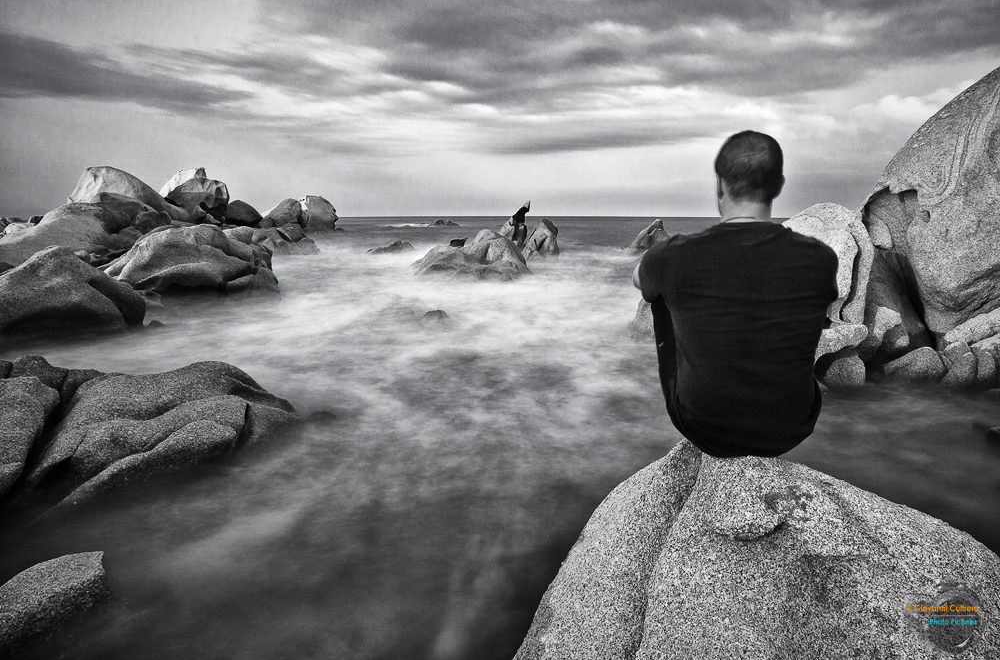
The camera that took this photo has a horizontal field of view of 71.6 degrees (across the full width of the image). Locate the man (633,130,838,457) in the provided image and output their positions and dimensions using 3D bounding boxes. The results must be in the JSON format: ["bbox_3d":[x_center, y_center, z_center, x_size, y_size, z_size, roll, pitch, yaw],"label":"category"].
[{"bbox_3d":[0.645,-0.116,1.987,0.510,0.840,0.660,1,9,7],"label":"man"}]

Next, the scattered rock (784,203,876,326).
[{"bbox_3d":[3.850,-0.823,8.478,1.300,1.500,1.300,4,10,24],"label":"scattered rock"}]

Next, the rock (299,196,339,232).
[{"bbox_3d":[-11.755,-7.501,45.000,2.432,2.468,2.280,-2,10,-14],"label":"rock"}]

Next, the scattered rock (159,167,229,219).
[{"bbox_3d":[-15.872,-7.040,36.000,3.491,2.806,3.091,-4,10,-23],"label":"scattered rock"}]

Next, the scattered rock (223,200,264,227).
[{"bbox_3d":[-12.956,-5.885,35.000,1.843,1.414,1.632,-3,10,-20],"label":"scattered rock"}]

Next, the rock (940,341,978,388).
[{"bbox_3d":[5.060,0.337,7.704,0.380,0.480,0.450,6,11,33],"label":"rock"}]

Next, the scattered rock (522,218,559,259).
[{"bbox_3d":[1.750,-3.932,29.755,1.650,1.750,1.600,0,9,3],"label":"scattered rock"}]

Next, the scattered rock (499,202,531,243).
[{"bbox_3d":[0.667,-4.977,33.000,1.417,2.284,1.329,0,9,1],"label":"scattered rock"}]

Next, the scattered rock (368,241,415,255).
[{"bbox_3d":[-5.400,-4.012,33.794,2.200,0.680,1.500,-1,9,-9],"label":"scattered rock"}]

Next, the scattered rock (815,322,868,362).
[{"bbox_3d":[4.250,0.163,8.700,0.723,0.504,0.603,5,10,26],"label":"scattered rock"}]

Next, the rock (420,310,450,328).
[{"bbox_3d":[-1.192,-0.212,12.800,0.532,0.326,0.443,-1,9,-5],"label":"rock"}]

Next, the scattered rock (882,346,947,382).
[{"bbox_3d":[5.085,0.417,8.500,0.754,0.442,0.589,6,11,31],"label":"scattered rock"}]

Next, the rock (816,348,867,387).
[{"bbox_3d":[3.830,0.350,7.808,0.500,0.420,0.480,4,10,25],"label":"rock"}]

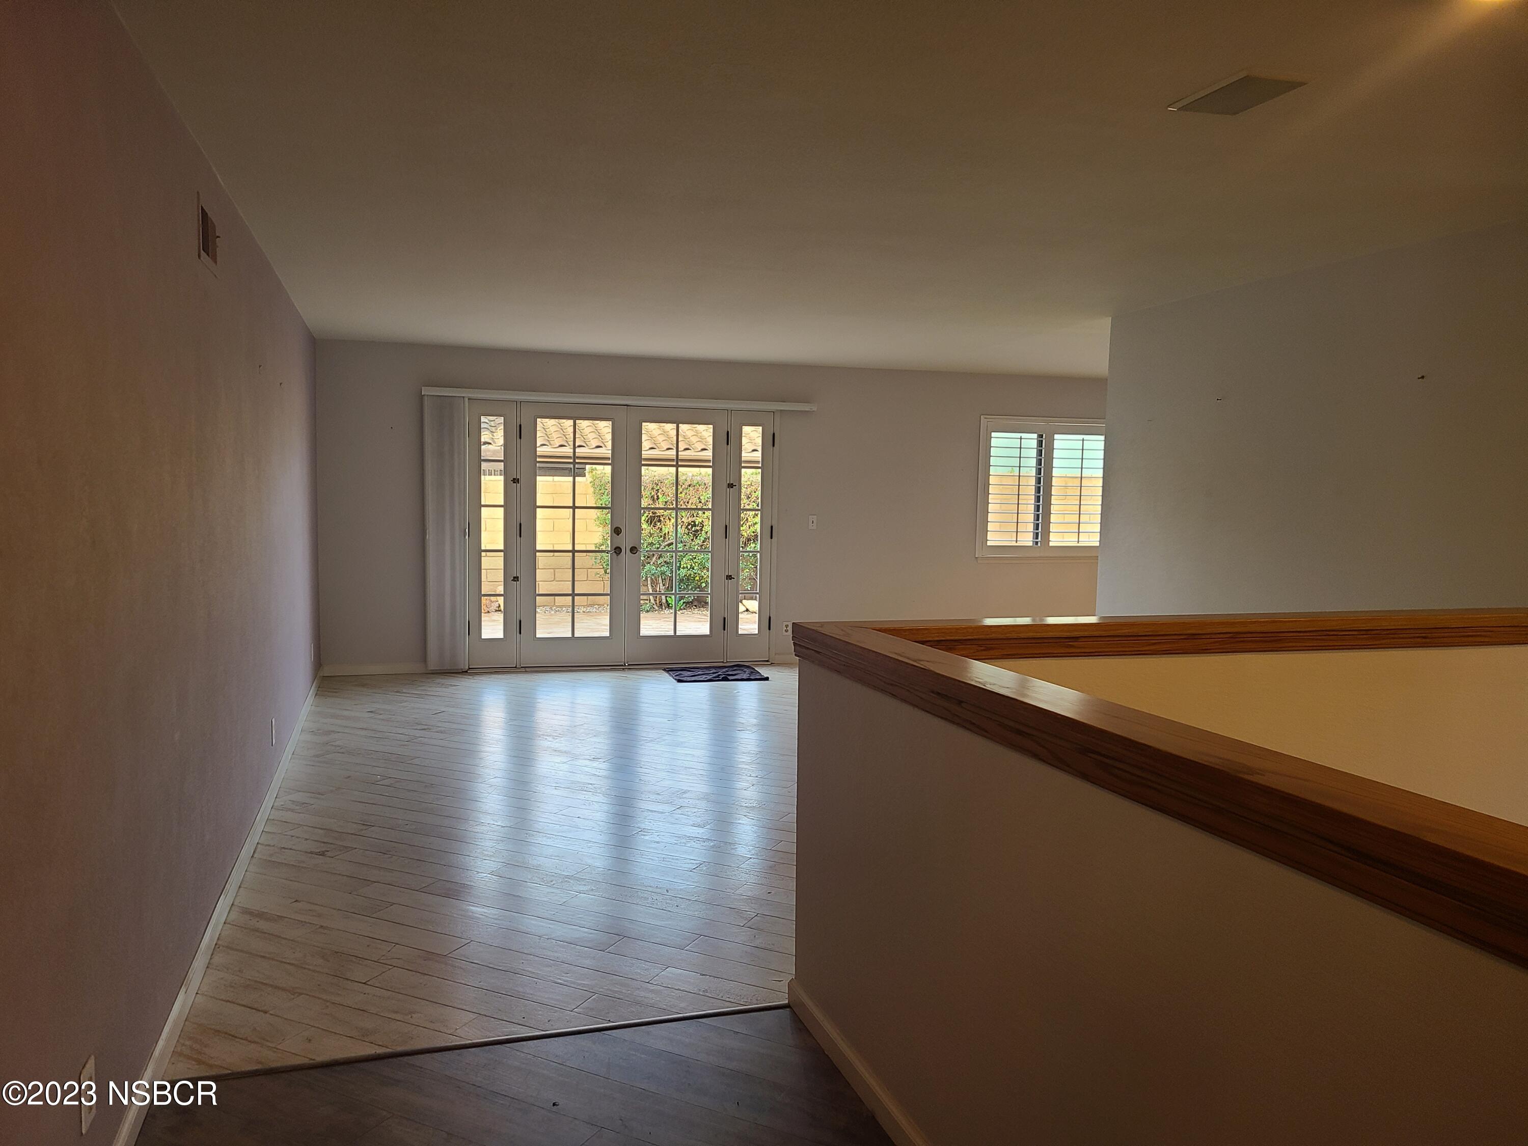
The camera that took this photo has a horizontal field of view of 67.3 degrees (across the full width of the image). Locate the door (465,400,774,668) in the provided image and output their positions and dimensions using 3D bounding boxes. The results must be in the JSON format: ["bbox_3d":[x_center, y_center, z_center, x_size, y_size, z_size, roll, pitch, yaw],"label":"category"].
[{"bbox_3d":[-1.087,-0.292,9.012,2.425,2.042,0.100,0,4,-17],"label":"door"}]

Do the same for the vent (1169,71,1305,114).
[{"bbox_3d":[1.179,-1.188,2.854,0.204,0.020,0.297,0,4,-17],"label":"vent"}]

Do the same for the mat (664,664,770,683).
[{"bbox_3d":[-0.384,0.764,8.746,0.667,0.025,0.588,0,4,-17],"label":"mat"}]

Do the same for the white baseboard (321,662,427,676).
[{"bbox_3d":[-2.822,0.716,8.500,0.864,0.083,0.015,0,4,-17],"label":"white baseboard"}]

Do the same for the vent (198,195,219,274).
[{"bbox_3d":[-1.737,-1.045,3.594,0.020,0.195,0.402,0,4,-17],"label":"vent"}]

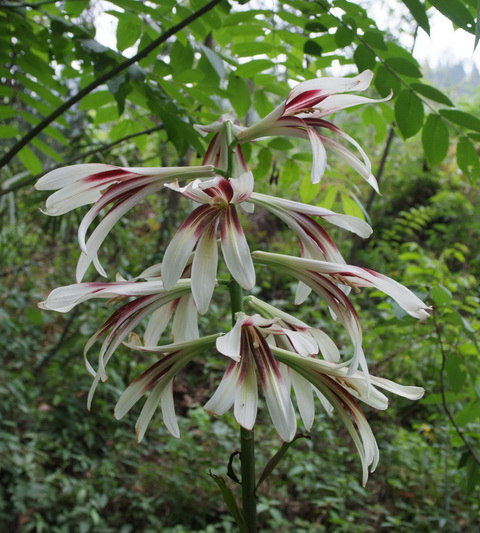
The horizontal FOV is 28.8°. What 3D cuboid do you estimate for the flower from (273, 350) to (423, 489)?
[{"bbox_3d":[0.095,0.123,0.800,0.135,0.105,0.090,14,6,15],"label":"flower"}]

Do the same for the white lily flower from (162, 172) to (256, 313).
[{"bbox_3d":[-0.021,-0.024,0.765,0.085,0.110,0.115,0,9,7],"label":"white lily flower"}]

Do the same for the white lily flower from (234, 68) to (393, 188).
[{"bbox_3d":[0.065,-0.113,0.810,0.133,0.100,0.095,0,3,18],"label":"white lily flower"}]

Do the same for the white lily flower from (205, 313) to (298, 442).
[{"bbox_3d":[0.006,0.088,0.775,0.080,0.103,0.105,0,12,-6],"label":"white lily flower"}]

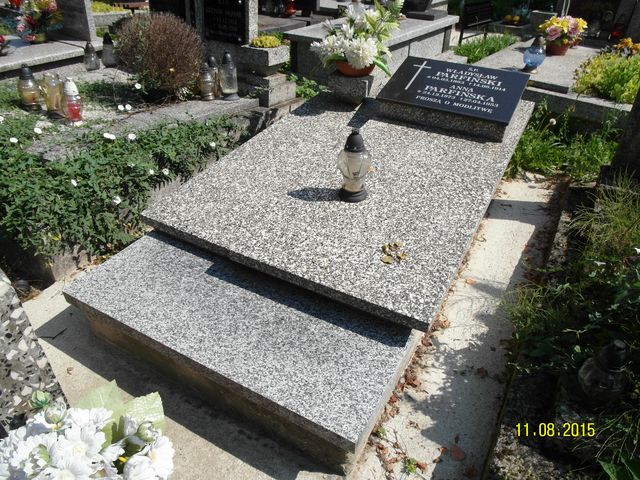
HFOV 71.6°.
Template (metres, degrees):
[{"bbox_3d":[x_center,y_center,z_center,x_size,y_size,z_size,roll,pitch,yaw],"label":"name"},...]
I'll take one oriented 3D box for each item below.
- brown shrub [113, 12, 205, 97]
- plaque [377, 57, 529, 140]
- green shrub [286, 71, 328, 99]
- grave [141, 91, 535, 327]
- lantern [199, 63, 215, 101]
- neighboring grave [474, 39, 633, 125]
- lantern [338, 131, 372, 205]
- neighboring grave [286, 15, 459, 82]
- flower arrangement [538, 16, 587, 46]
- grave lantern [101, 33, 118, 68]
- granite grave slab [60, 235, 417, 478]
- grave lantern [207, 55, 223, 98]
[{"bbox_3d":[-1.040,-1.241,2.890,0.560,0.460,0.540,18,37,24],"label":"brown shrub"},{"bbox_3d":[0.667,-0.728,2.249,0.635,0.218,0.426,18,40,23],"label":"plaque"},{"bbox_3d":[-0.093,-1.056,3.072,0.300,0.200,0.280,19,41,23],"label":"green shrub"},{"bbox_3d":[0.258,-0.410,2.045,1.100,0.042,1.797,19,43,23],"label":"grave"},{"bbox_3d":[-0.734,-1.025,2.869,0.099,0.219,0.099,0,37,0],"label":"lantern"},{"bbox_3d":[1.912,-1.241,3.402,1.142,0.220,1.472,28,45,32],"label":"neighboring grave"},{"bbox_3d":[0.137,-0.287,1.676,0.134,0.265,0.134,1,33,-1],"label":"lantern"},{"bbox_3d":[0.562,-1.825,4.227,0.860,0.400,2.120,18,37,24],"label":"neighboring grave"},{"bbox_3d":[2.004,-1.751,3.647,0.390,0.210,0.360,18,37,24],"label":"flower arrangement"},{"bbox_3d":[-1.598,-1.435,3.360,0.127,0.232,0.127,19,41,23],"label":"grave lantern"},{"bbox_3d":[-0.259,0.259,1.418,1.034,0.160,0.440,19,43,23],"label":"granite grave slab"},{"bbox_3d":[-0.652,-1.020,2.748,0.095,0.260,0.095,18,37,24],"label":"grave lantern"}]

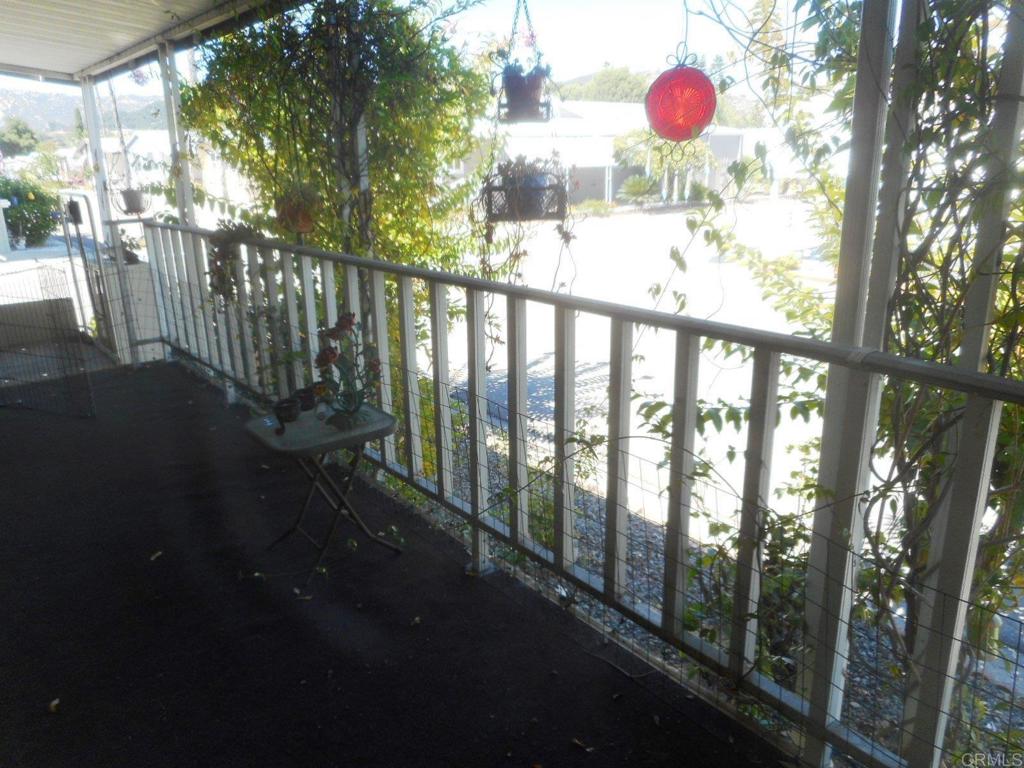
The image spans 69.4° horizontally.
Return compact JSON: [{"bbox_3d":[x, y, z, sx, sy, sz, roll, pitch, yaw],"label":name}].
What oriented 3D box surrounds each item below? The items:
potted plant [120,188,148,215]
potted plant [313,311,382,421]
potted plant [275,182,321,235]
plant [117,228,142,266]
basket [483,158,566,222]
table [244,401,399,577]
[{"bbox_3d":[-2.993,-1.443,5.847,0.198,0.198,0.198,-9,18,-25],"label":"potted plant"},{"bbox_3d":[-0.576,-0.057,2.530,0.218,0.340,0.174,-5,17,-13],"label":"potted plant"},{"bbox_3d":[-0.987,-0.807,3.402,0.198,0.225,0.193,-5,17,-15],"label":"potted plant"},{"bbox_3d":[-2.708,-0.971,5.221,0.184,0.247,0.170,-9,19,-26],"label":"plant"},{"bbox_3d":[0.041,-0.583,2.217,0.238,0.198,0.190,0,17,1],"label":"basket"},{"bbox_3d":[-0.639,0.364,2.567,0.392,0.486,0.370,-14,21,-37],"label":"table"}]

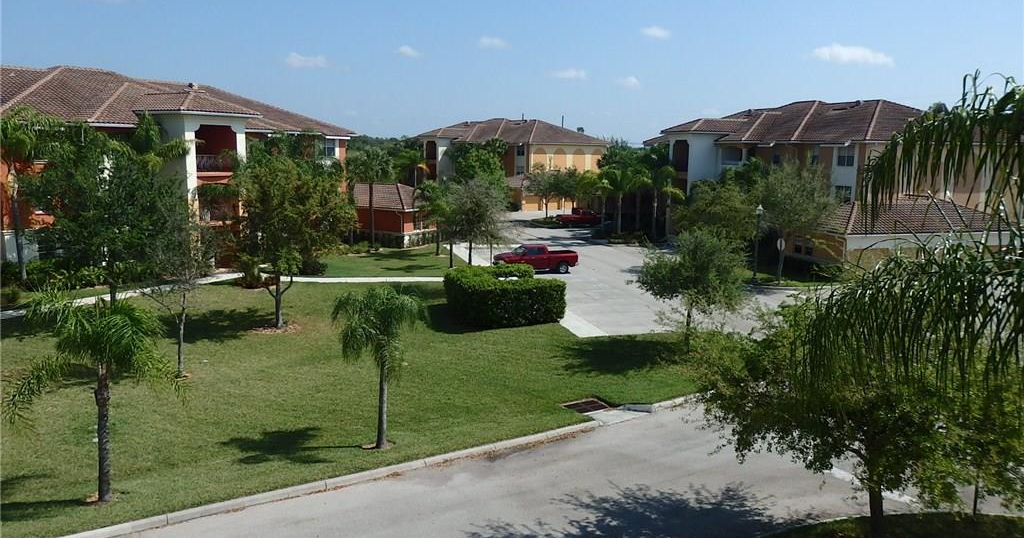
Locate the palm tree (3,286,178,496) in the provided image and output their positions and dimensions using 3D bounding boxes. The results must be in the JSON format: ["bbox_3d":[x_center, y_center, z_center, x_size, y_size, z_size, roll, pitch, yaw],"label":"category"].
[{"bbox_3d":[-8.779,2.685,15.663,3.700,4.600,3.700,1,9,0],"label":"palm tree"}]

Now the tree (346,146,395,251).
[{"bbox_3d":[-11.044,-5.544,57.812,3.740,8.110,3.630,-1,9,-11],"label":"tree"}]

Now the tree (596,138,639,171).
[{"bbox_3d":[12.959,-11.308,91.230,5.660,9.680,5.490,2,9,8],"label":"tree"}]

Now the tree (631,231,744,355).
[{"bbox_3d":[6.995,0.866,29.310,4.500,5.040,4.360,3,9,13],"label":"tree"}]

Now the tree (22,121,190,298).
[{"bbox_3d":[-18.572,-1.938,34.019,7.047,9.170,6.695,-4,9,-28],"label":"tree"}]

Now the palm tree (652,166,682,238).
[{"bbox_3d":[14.598,-6.404,69.862,3.198,7.072,3.198,1,9,0],"label":"palm tree"}]

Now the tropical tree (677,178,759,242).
[{"bbox_3d":[14.913,-3.320,53.825,5.839,6.630,5.839,2,8,15],"label":"tropical tree"}]

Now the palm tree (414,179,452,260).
[{"bbox_3d":[-5.895,-3.863,55.537,2.850,5.680,2.760,0,9,-6],"label":"palm tree"}]

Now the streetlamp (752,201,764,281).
[{"bbox_3d":[15.841,-1.709,47.919,0.500,5.100,0.500,3,8,18],"label":"streetlamp"}]

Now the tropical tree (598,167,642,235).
[{"bbox_3d":[10.654,-6.761,73.463,3.990,6.593,3.990,1,9,0],"label":"tropical tree"}]

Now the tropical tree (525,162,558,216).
[{"bbox_3d":[3.794,-9.708,91.826,4.457,6.738,4.457,1,9,0],"label":"tropical tree"}]

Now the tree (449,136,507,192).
[{"bbox_3d":[-4.336,-11.728,97.272,7.587,10.970,7.587,0,8,-3],"label":"tree"}]

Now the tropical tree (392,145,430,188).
[{"bbox_3d":[-9.602,-7.538,70.358,3.700,8.120,3.590,0,9,-8],"label":"tropical tree"}]

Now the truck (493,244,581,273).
[{"bbox_3d":[1.704,-0.802,52.466,5.800,1.920,2.000,-2,8,-13],"label":"truck"}]

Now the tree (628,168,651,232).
[{"bbox_3d":[14.135,-7.676,82.485,2.504,7.230,2.504,2,8,10],"label":"tree"}]

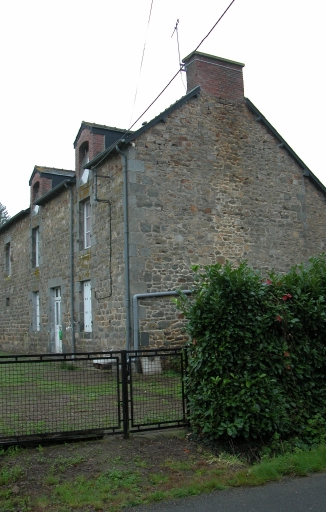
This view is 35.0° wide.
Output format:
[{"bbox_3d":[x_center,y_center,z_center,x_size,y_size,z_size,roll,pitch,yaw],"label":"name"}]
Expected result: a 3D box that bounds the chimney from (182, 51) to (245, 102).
[{"bbox_3d":[1.773,-5.956,17.574,2.060,1.320,0.800,2,-8,-30],"label":"chimney"}]

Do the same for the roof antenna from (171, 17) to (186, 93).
[{"bbox_3d":[0.531,-6.579,17.222,0.300,2.250,1.100,-1,-7,-11],"label":"roof antenna"}]

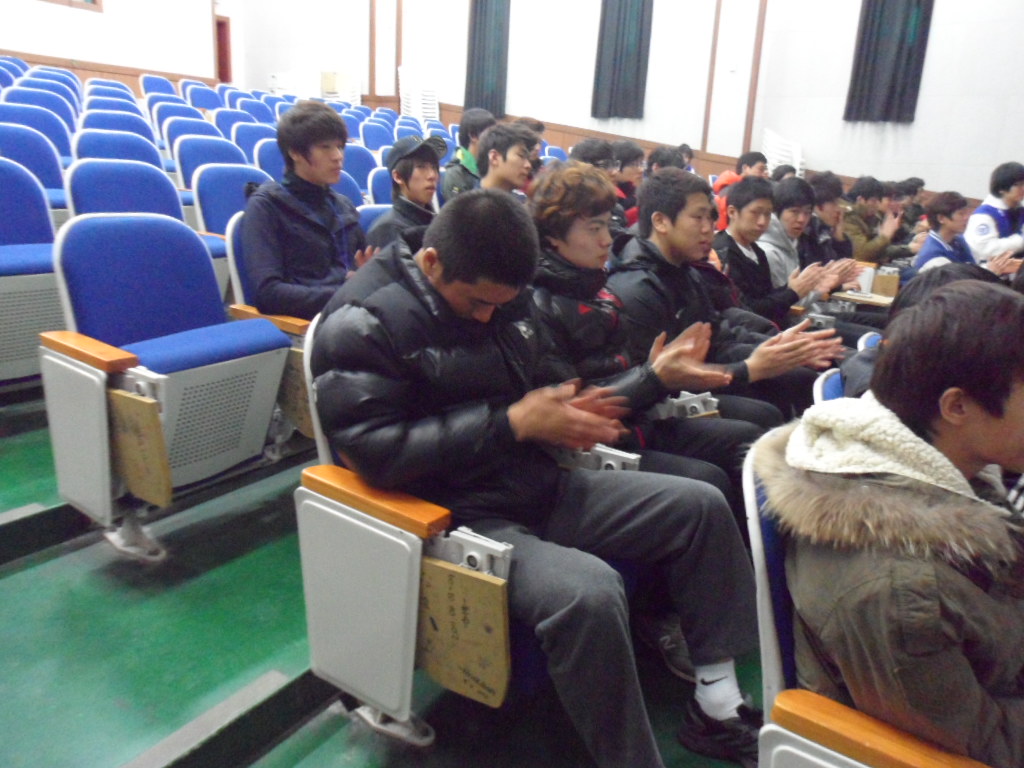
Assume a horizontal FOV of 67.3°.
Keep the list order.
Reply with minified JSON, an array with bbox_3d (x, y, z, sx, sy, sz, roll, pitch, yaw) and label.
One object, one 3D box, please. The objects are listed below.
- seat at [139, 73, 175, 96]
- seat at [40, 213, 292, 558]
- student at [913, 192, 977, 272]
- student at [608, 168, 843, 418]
[{"bbox_3d":[-4.095,-3.201,9.171,0.540,0.860,0.580,12,19,31],"label":"seat"},{"bbox_3d":[-0.951,-0.057,2.267,0.540,0.860,0.580,12,19,31],"label":"seat"},{"bbox_3d":[2.911,-0.834,5.487,0.760,1.130,0.520,12,19,31],"label":"student"},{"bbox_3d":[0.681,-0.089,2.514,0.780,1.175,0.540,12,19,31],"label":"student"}]

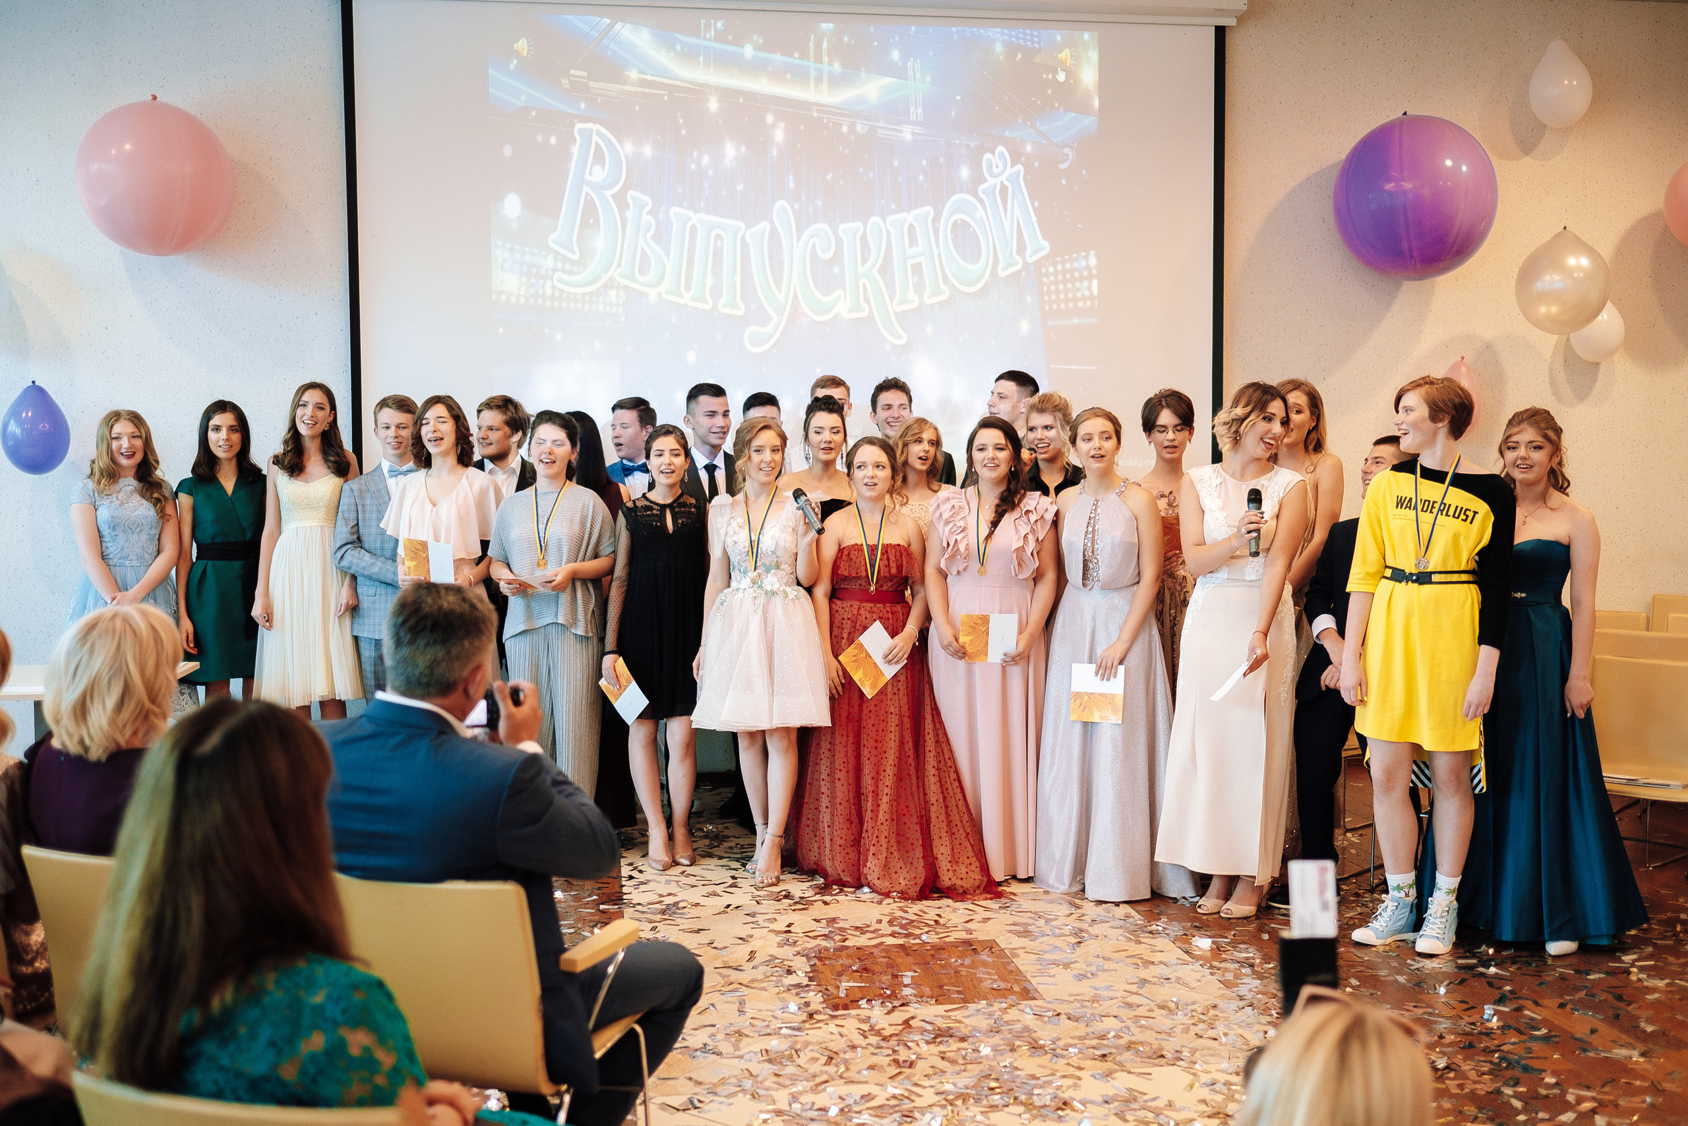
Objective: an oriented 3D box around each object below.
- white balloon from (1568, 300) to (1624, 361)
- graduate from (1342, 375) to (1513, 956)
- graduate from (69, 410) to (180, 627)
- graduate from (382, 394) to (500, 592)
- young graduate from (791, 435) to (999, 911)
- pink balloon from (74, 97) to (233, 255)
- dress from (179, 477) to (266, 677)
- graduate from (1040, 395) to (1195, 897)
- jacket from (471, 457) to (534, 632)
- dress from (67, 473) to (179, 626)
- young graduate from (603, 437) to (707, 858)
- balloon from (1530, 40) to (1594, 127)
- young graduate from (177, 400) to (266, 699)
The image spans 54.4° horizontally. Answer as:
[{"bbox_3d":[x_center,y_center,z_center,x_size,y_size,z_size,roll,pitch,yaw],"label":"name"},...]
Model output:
[{"bbox_3d":[3.662,-1.167,7.988,0.270,0.378,0.270,-1,4,-8],"label":"white balloon"},{"bbox_3d":[1.821,0.302,5.120,0.520,1.759,0.380,2,4,29],"label":"graduate"},{"bbox_3d":[-2.840,0.264,6.514,0.586,1.737,0.505,-2,4,-19],"label":"graduate"},{"bbox_3d":[-1.580,0.240,6.460,0.470,1.795,0.380,-1,4,-9],"label":"graduate"},{"bbox_3d":[0.177,0.352,5.888,0.687,1.606,0.556,0,4,2],"label":"young graduate"},{"bbox_3d":[-2.870,-1.605,6.835,0.659,0.653,0.659,-1,4,-8],"label":"pink balloon"},{"bbox_3d":[-2.439,0.056,6.450,0.370,0.831,0.280,-2,4,-25],"label":"dress"},{"bbox_3d":[0.950,0.303,5.780,0.560,1.689,0.500,1,4,22],"label":"graduate"},{"bbox_3d":[-1.389,-0.066,6.767,0.505,0.768,0.293,1,4,20],"label":"jacket"},{"bbox_3d":[-2.855,0.135,6.500,0.600,0.953,0.500,-2,4,-23],"label":"dress"},{"bbox_3d":[-0.712,0.305,6.262,0.424,1.661,0.323,-1,4,-5],"label":"young graduate"},{"bbox_3d":[3.435,-2.292,7.851,0.303,0.429,0.303,-1,4,-8],"label":"balloon"},{"bbox_3d":[-2.592,0.221,6.860,0.420,1.795,0.300,-2,4,-19],"label":"young graduate"}]

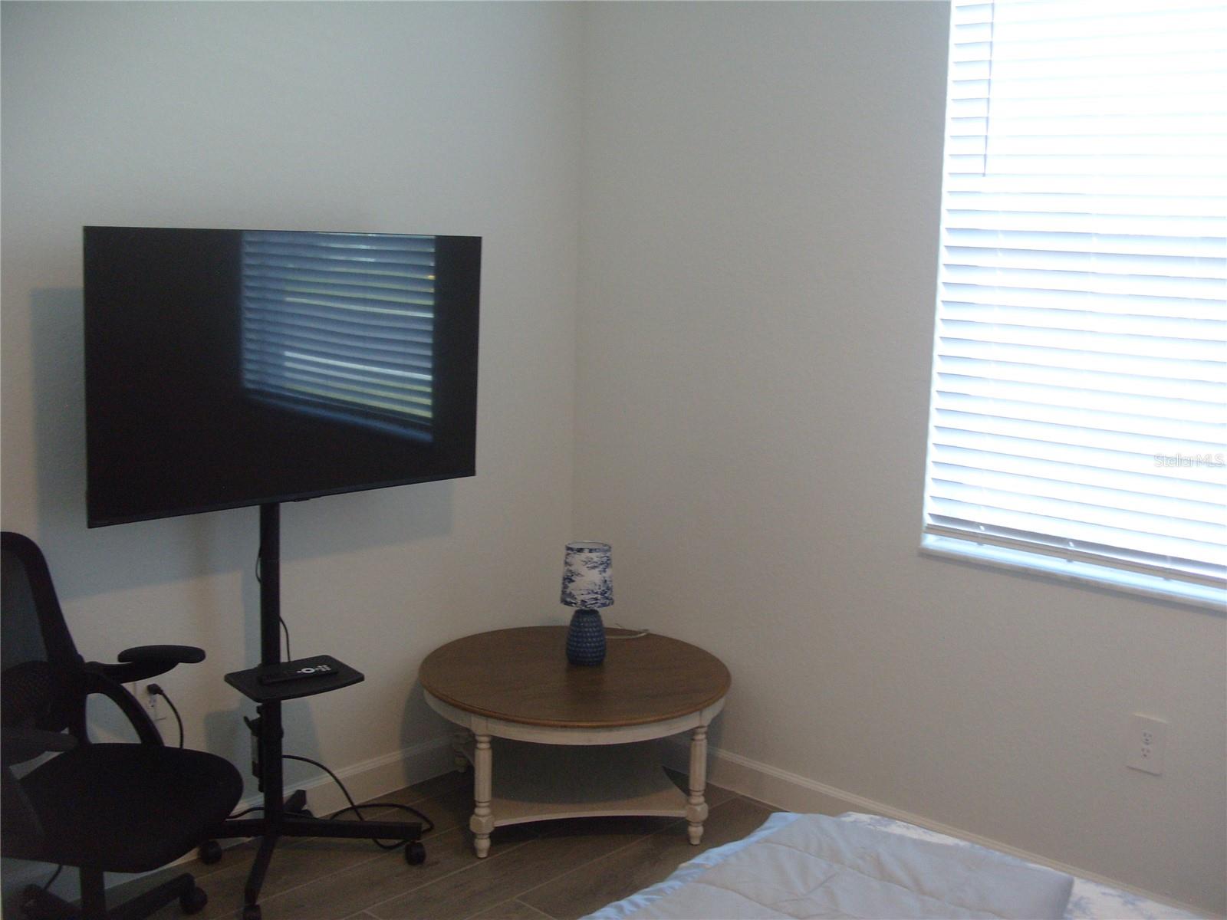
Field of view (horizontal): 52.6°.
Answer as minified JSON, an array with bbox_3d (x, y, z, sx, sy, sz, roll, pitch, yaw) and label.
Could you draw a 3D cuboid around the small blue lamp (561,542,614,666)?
[{"bbox_3d":[-0.076,0.433,3.734,0.148,0.358,0.148,2,9,-1],"label":"small blue lamp"}]

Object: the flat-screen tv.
[{"bbox_3d":[-0.777,-0.231,3.083,0.070,0.649,1.110,10,12,42],"label":"flat-screen tv"}]

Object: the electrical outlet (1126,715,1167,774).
[{"bbox_3d":[1.286,0.689,2.993,0.083,0.131,0.010,10,12,41],"label":"electrical outlet"}]

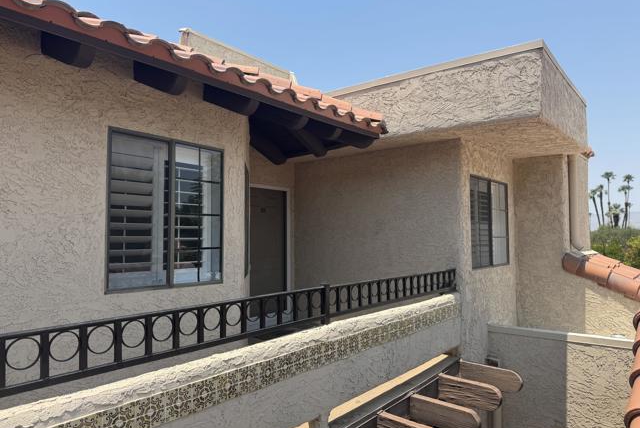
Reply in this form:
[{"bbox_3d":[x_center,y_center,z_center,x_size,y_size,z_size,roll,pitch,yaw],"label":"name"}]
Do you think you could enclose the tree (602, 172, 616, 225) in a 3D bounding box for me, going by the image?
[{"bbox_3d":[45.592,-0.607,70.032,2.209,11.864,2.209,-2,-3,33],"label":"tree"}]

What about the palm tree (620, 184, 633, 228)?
[{"bbox_3d":[48.277,0.412,69.984,2.051,9.807,2.051,-2,-3,35],"label":"palm tree"}]

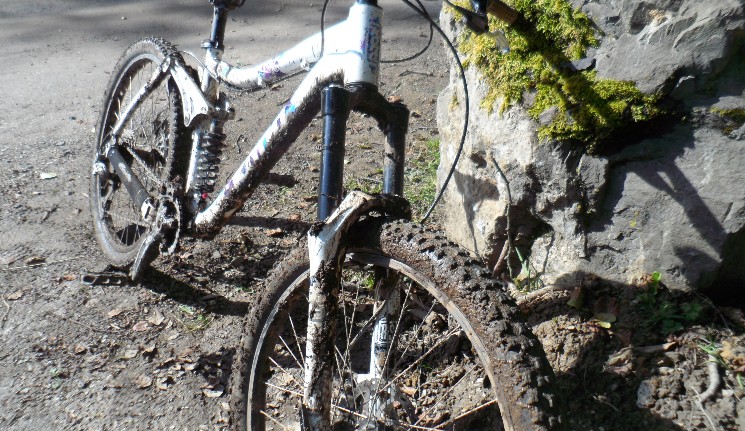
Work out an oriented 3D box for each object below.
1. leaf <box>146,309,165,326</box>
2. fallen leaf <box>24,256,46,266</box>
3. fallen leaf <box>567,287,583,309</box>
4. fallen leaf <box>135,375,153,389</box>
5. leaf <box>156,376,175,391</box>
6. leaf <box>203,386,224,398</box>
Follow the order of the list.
[{"bbox_3d":[-0.573,0.272,1.486,0.043,0.014,0.050,-8,34,-22],"label":"leaf"},{"bbox_3d":[-0.985,0.134,1.635,0.058,0.016,0.026,-15,37,-31],"label":"fallen leaf"},{"bbox_3d":[0.578,0.236,1.600,0.042,0.042,0.042,20,34,21],"label":"fallen leaf"},{"bbox_3d":[-0.532,0.389,1.302,0.038,0.010,0.028,-10,34,-24],"label":"fallen leaf"},{"bbox_3d":[-0.483,0.392,1.306,0.037,0.012,0.030,-8,34,-22],"label":"leaf"},{"bbox_3d":[-0.368,0.410,1.296,0.044,0.012,0.025,-4,33,-17],"label":"leaf"}]

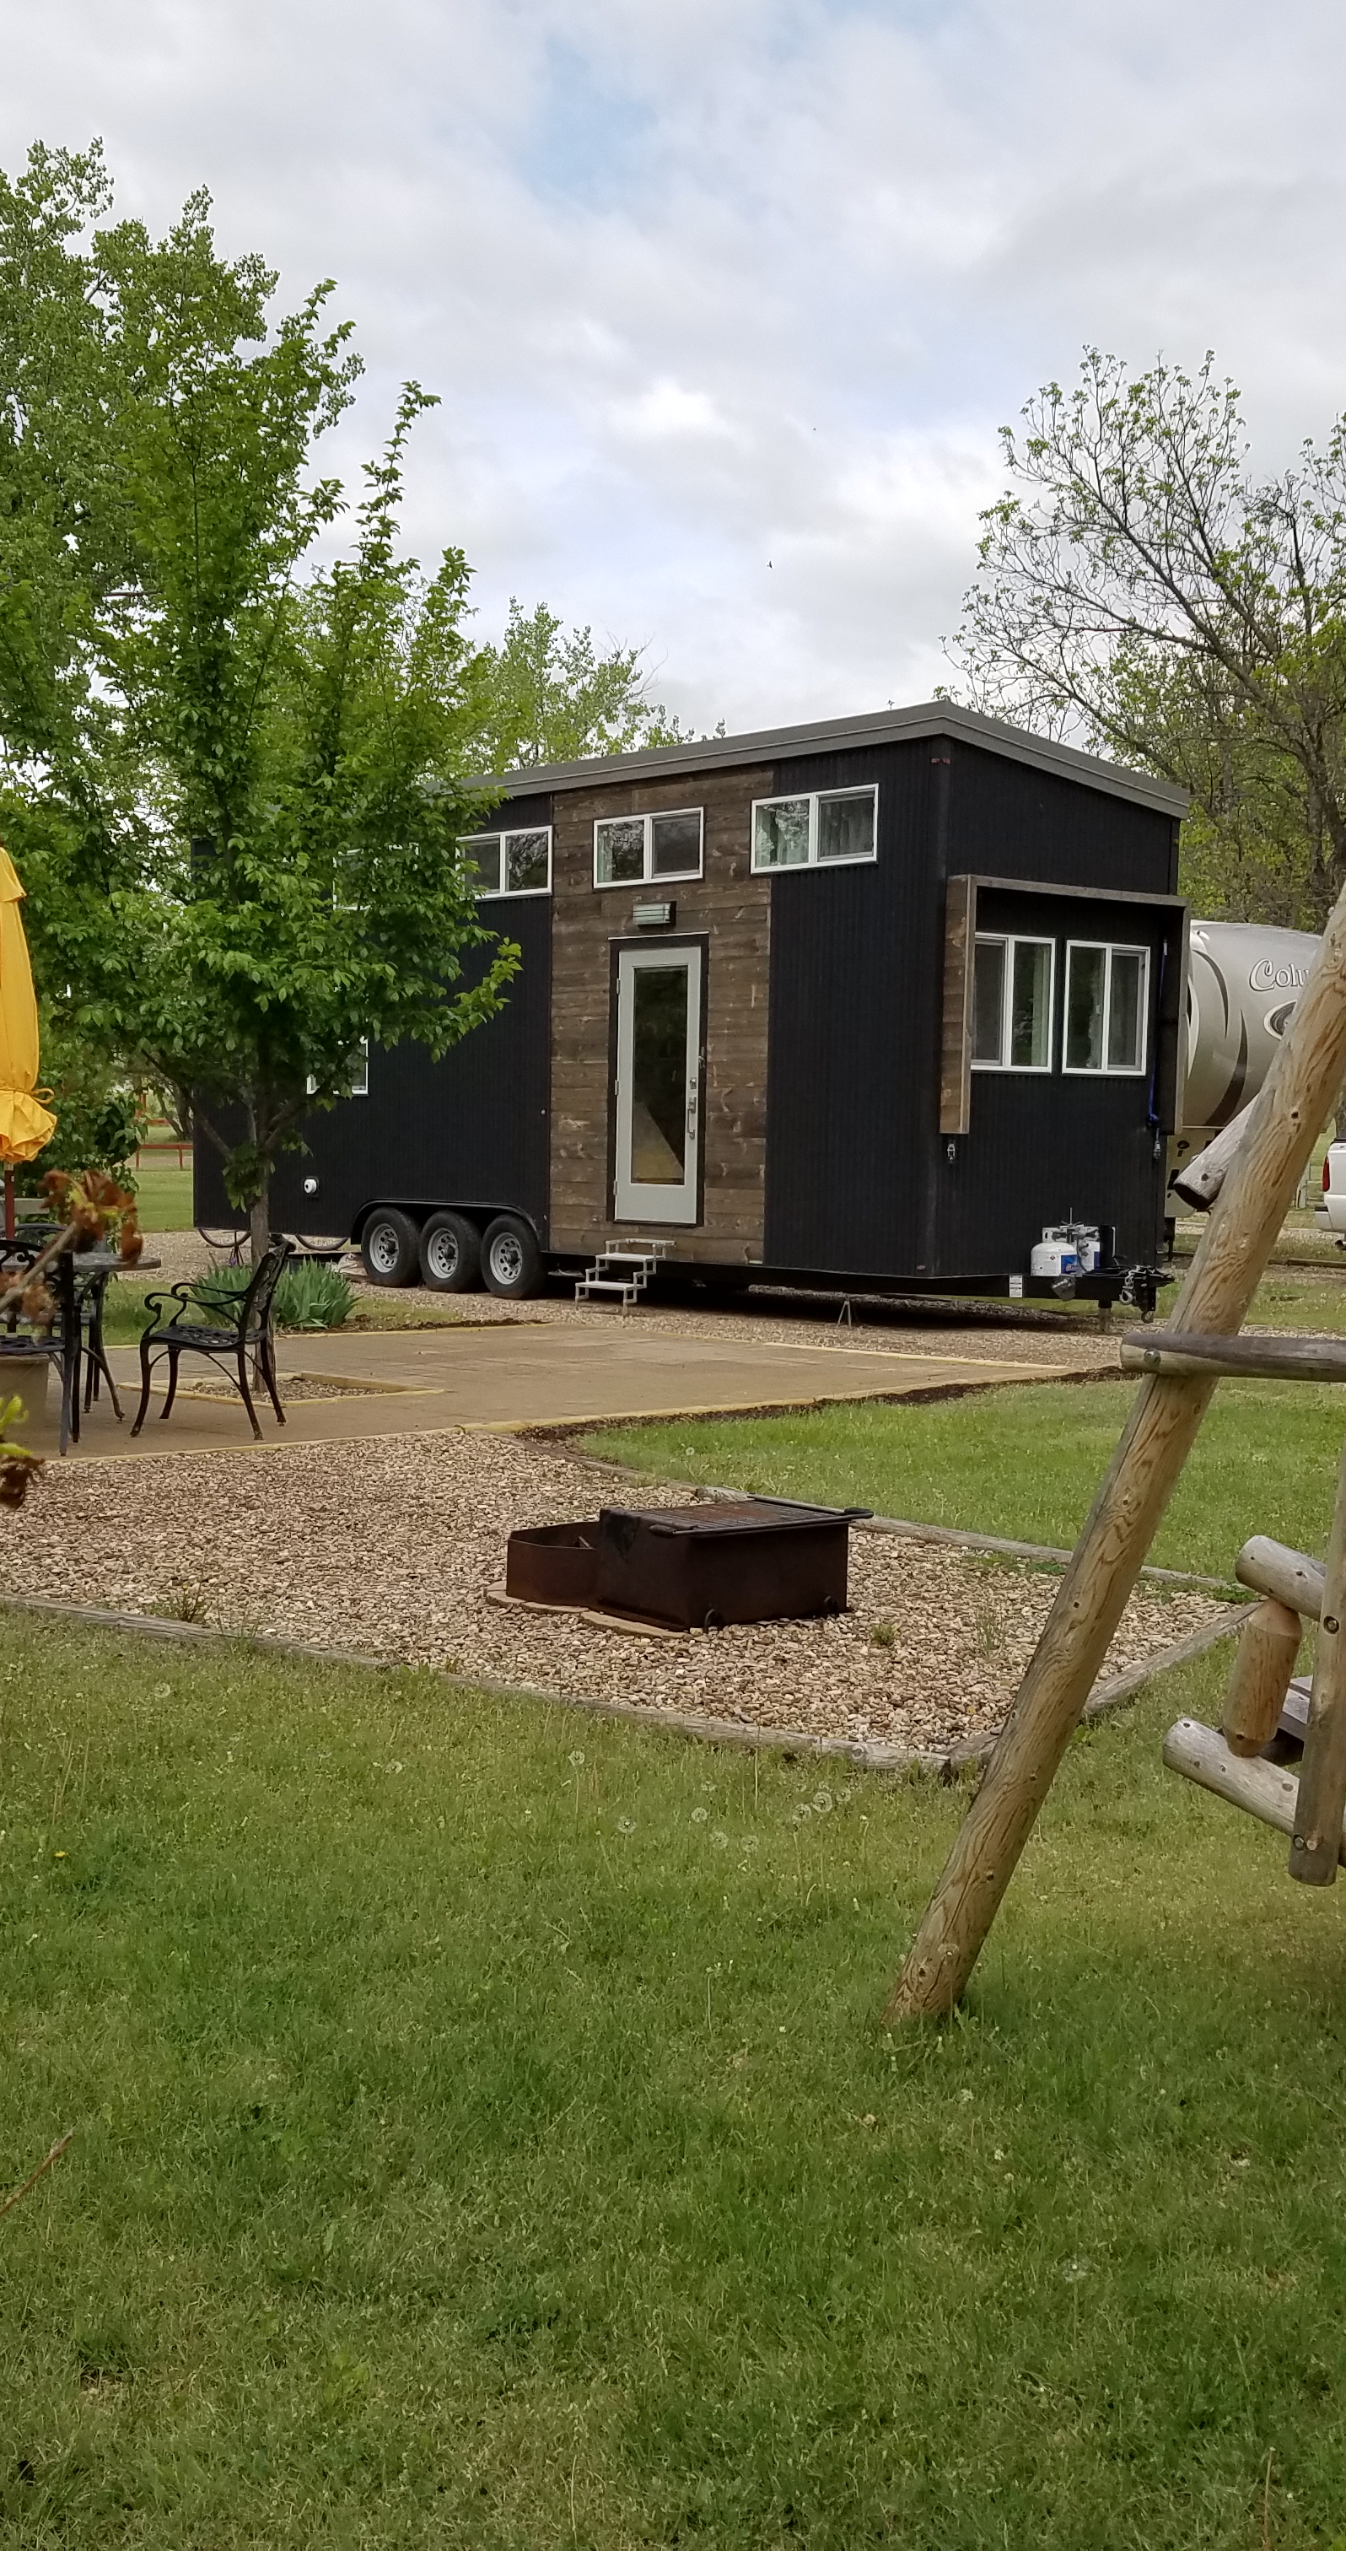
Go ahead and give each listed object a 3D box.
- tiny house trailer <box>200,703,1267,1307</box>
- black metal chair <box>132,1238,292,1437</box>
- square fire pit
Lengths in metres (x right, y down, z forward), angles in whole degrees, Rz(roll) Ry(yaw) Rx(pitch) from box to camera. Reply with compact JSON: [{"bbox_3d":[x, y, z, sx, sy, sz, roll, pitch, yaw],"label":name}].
[{"bbox_3d":[-0.100,-1.910,20.700,2.600,4.160,10.370,-2,4,-42],"label":"tiny house trailer"},{"bbox_3d":[-2.024,0.257,11.318,0.640,0.860,0.620,1,3,2],"label":"black metal chair"},{"bbox_3d":[0.007,0.827,7.643,0.800,0.290,0.820,-1,4,-34],"label":"square fire pit"}]

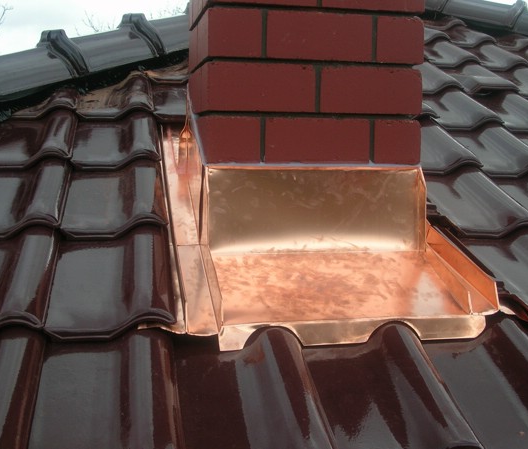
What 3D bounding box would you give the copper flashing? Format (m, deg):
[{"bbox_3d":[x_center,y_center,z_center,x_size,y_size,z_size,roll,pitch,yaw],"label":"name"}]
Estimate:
[{"bbox_3d":[0.122,-0.044,1.835,0.664,0.239,0.903,0,24,-11],"label":"copper flashing"}]

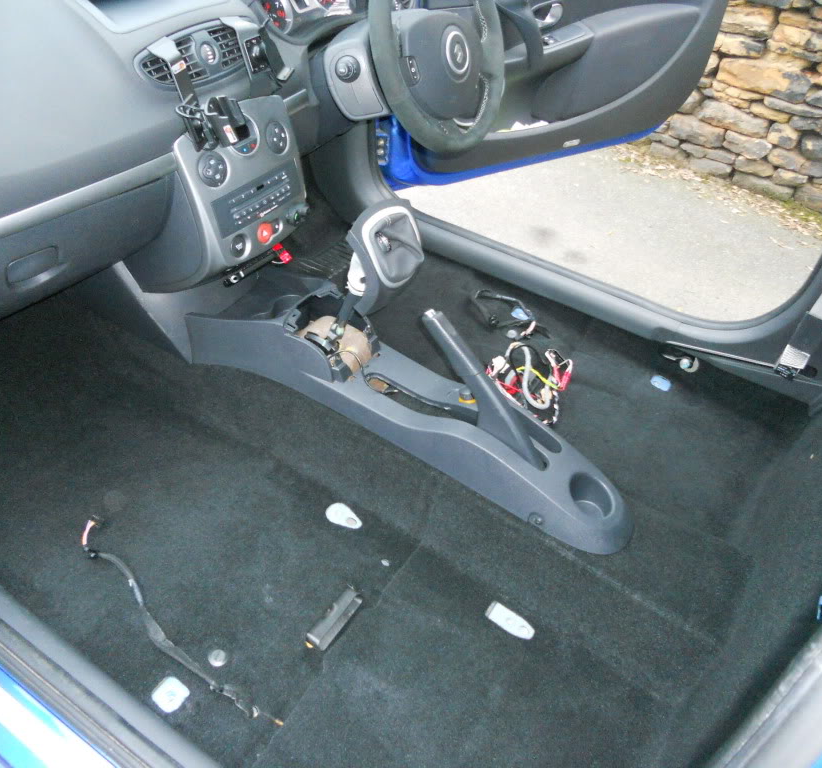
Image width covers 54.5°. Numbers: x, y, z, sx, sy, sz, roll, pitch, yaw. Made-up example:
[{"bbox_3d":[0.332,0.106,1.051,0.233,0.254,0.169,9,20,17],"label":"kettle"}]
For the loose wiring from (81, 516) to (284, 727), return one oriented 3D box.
[{"bbox_3d":[-0.336,0.323,1.104,0.444,0.031,0.071,36,50,27],"label":"loose wiring"}]

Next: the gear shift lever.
[{"bbox_3d":[-0.048,-0.151,1.141,0.117,0.255,0.097,37,49,9],"label":"gear shift lever"}]

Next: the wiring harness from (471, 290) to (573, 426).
[{"bbox_3d":[0.218,-0.072,1.565,0.178,0.071,0.367,2,43,-6],"label":"wiring harness"}]

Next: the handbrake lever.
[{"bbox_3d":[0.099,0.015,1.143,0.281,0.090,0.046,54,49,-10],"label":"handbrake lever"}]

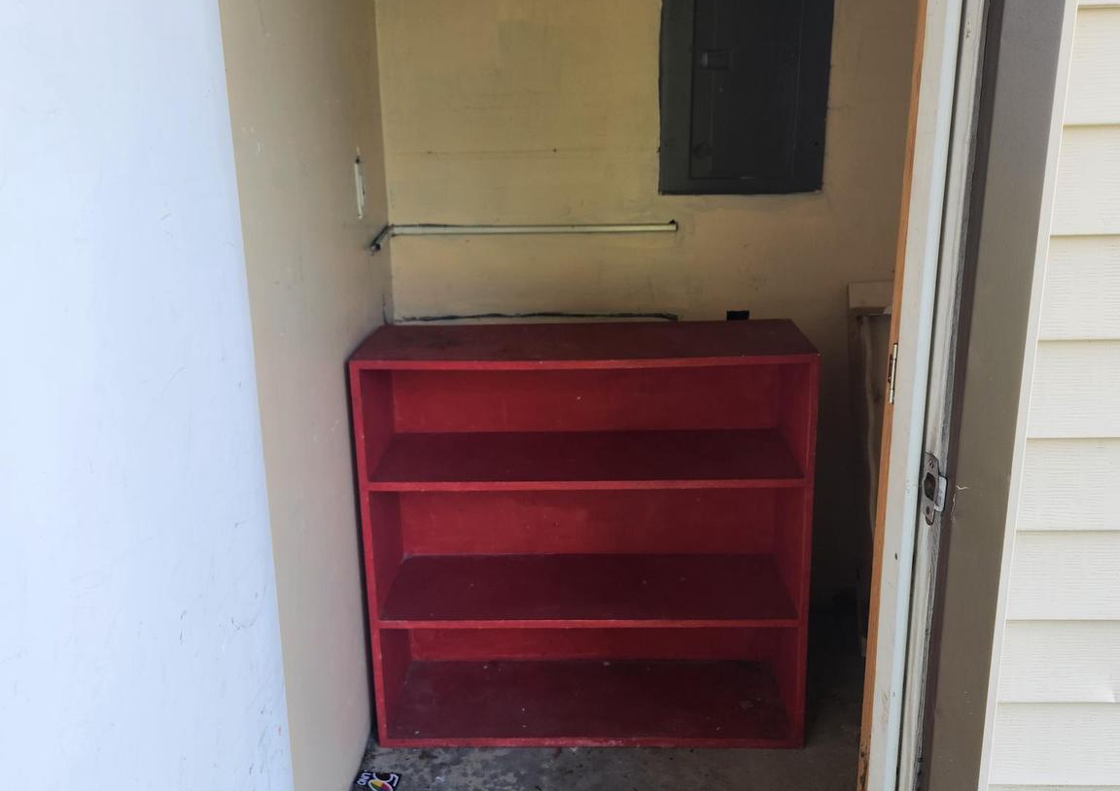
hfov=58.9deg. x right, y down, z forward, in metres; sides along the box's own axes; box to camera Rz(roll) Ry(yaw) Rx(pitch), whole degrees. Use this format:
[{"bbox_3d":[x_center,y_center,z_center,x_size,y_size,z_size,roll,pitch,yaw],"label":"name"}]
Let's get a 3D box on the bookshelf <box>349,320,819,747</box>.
[{"bbox_3d":[0.064,0.315,2.299,0.960,0.907,0.347,-1,15,2],"label":"bookshelf"}]

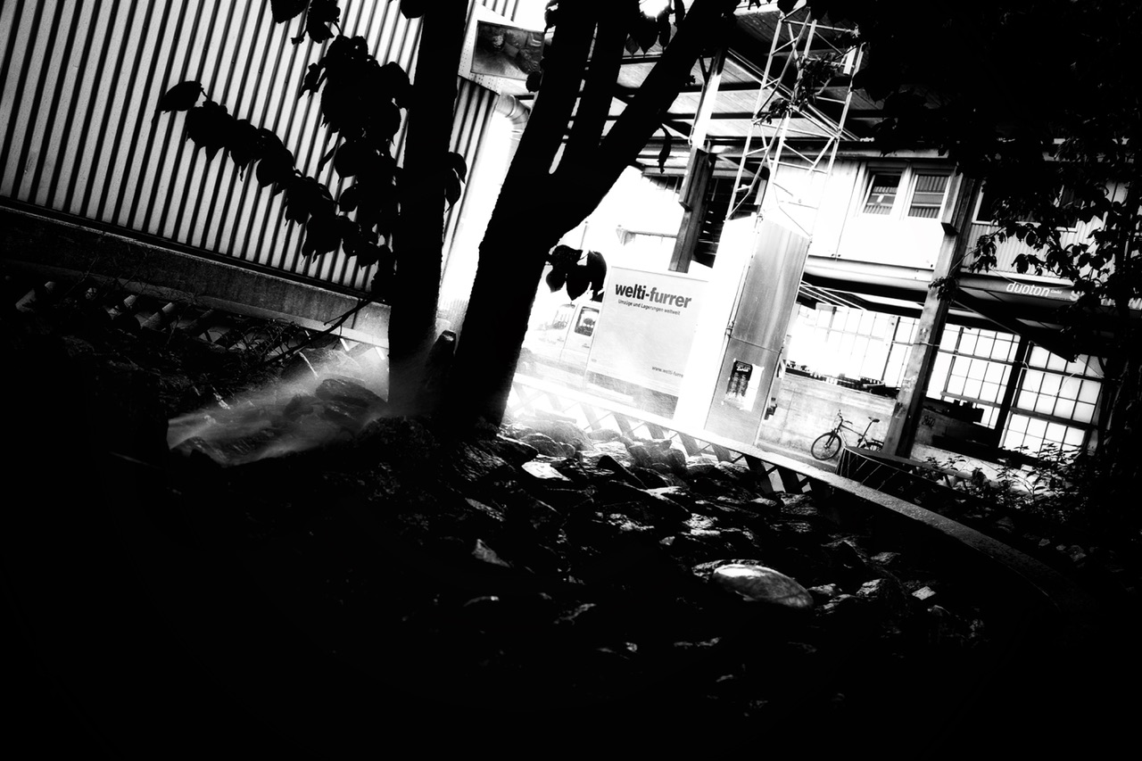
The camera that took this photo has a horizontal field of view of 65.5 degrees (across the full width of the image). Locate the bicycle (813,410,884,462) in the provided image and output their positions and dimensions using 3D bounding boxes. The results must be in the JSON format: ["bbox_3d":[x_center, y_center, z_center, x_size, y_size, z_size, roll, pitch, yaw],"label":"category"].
[{"bbox_3d":[5.848,1.271,18.489,0.580,1.120,1.740,13,3,-44],"label":"bicycle"}]

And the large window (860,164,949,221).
[{"bbox_3d":[7.146,-4.019,18.946,0.150,1.130,1.850,13,3,-44],"label":"large window"}]

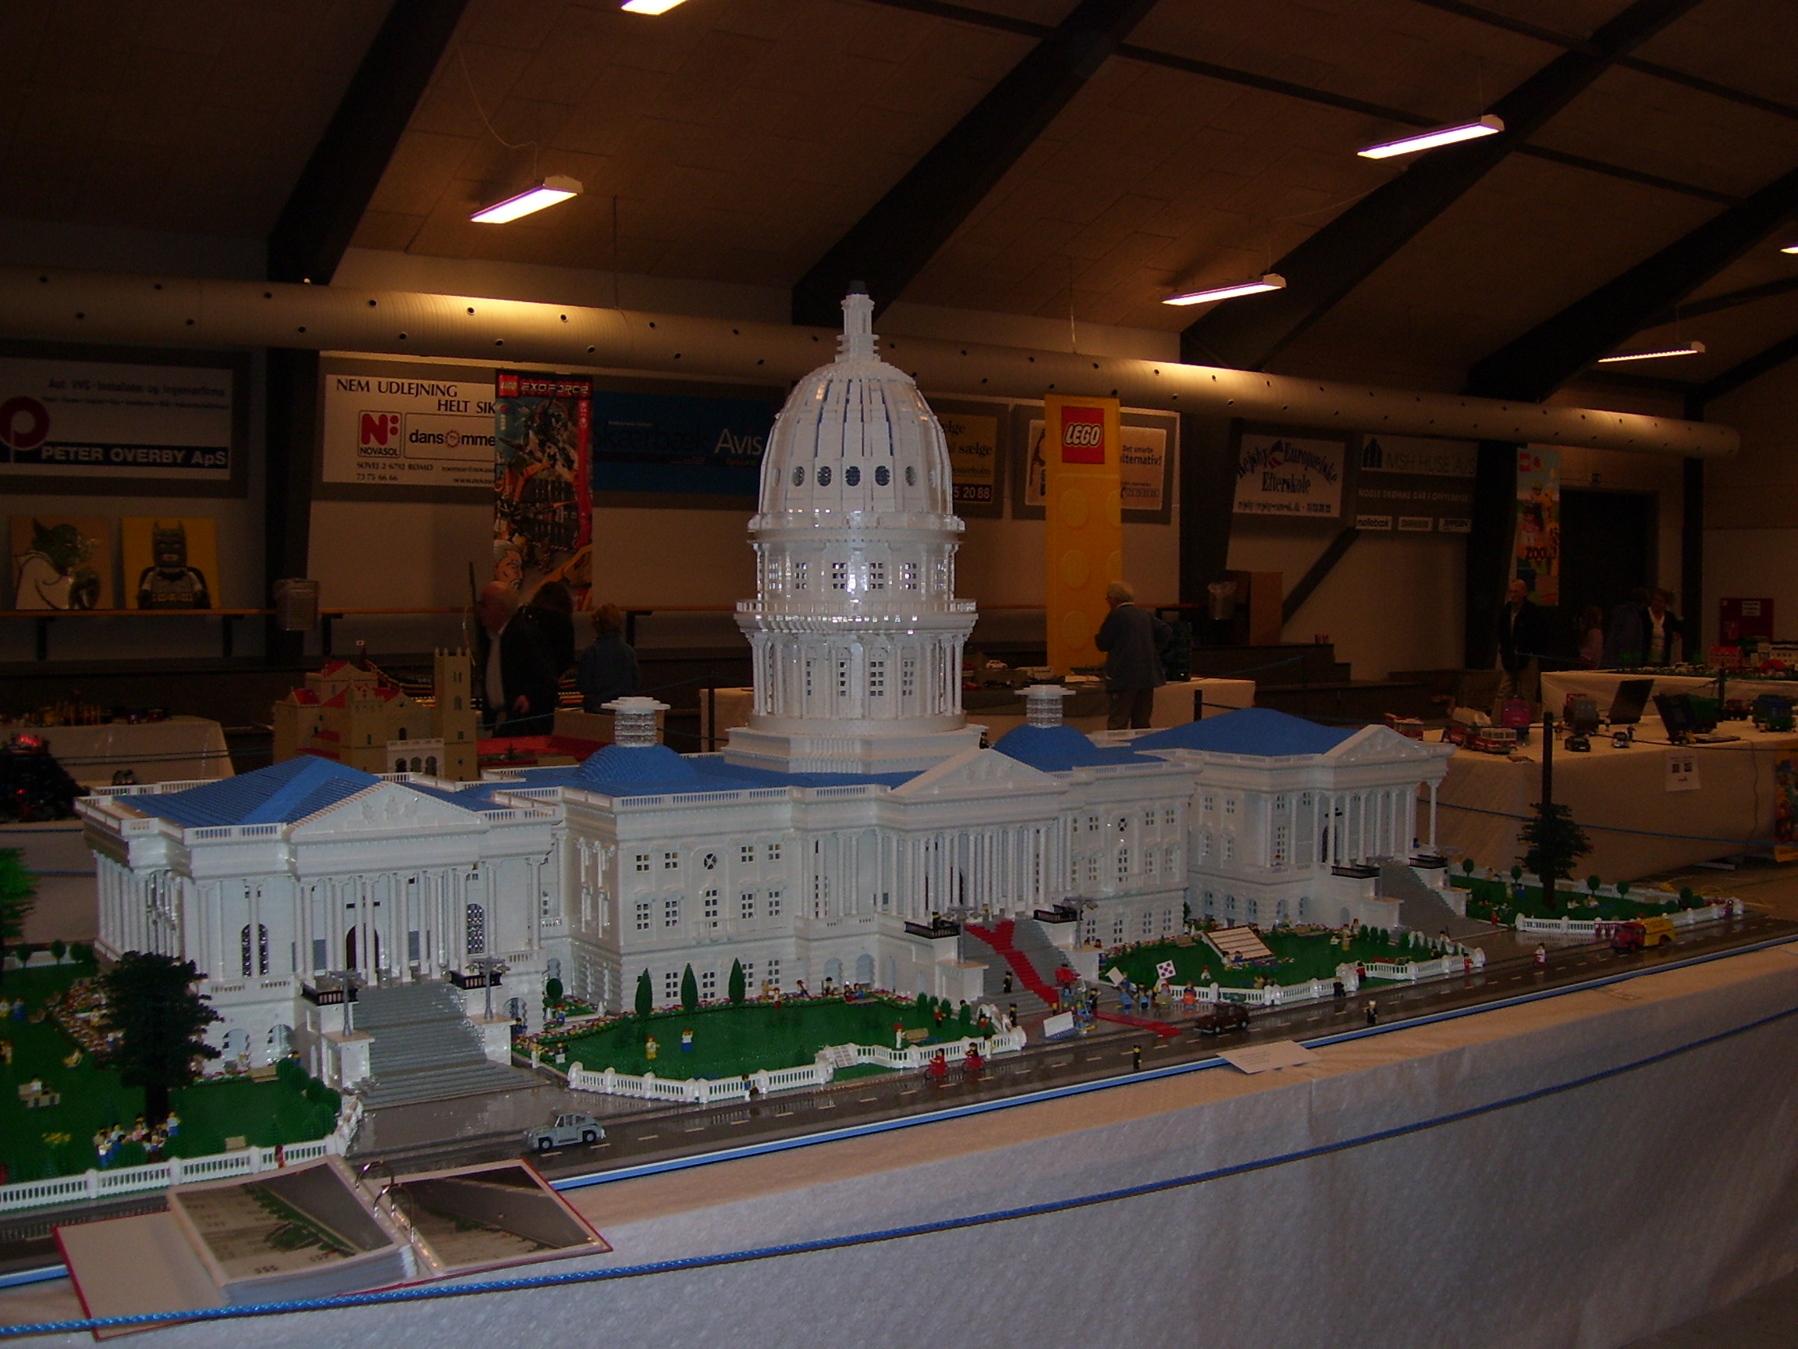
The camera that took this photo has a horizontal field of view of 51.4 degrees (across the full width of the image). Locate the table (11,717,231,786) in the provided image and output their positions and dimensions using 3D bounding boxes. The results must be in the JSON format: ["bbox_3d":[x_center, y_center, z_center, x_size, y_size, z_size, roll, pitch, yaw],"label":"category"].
[{"bbox_3d":[-5.353,0.675,12.094,1.800,0.730,0.800,-2,3,-35],"label":"table"}]

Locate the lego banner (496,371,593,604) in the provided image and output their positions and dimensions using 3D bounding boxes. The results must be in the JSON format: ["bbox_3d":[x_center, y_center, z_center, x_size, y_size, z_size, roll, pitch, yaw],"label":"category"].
[{"bbox_3d":[-3.431,-1.782,18.102,1.018,2.270,0.020,-2,3,-38],"label":"lego banner"}]

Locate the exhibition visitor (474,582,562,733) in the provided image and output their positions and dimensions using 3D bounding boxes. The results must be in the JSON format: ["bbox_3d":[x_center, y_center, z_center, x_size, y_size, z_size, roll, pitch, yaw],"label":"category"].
[{"bbox_3d":[-2.182,0.282,10.725,0.450,1.670,0.520,-1,3,-25],"label":"exhibition visitor"}]

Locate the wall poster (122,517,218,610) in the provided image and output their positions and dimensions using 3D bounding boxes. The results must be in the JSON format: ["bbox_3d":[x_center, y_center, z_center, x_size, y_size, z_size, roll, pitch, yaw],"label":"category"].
[{"bbox_3d":[-5.979,-0.907,15.350,0.750,0.750,0.030,-2,-5,-35],"label":"wall poster"}]

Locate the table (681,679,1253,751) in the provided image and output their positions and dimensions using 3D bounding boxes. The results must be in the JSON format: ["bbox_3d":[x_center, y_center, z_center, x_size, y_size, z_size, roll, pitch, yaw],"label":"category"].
[{"bbox_3d":[0.888,0.472,17.462,5.200,0.730,1.500,-2,3,-35],"label":"table"}]

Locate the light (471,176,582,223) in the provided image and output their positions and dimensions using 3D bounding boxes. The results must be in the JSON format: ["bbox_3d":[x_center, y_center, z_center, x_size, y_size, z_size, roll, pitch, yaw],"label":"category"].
[{"bbox_3d":[-2.352,-2.963,11.695,0.240,0.085,1.180,-2,3,-38],"label":"light"}]

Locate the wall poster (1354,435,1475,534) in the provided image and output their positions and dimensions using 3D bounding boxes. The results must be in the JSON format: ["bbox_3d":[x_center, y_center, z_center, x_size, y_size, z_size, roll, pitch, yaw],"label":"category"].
[{"bbox_3d":[6.671,-2.453,24.100,2.350,1.220,0.040,-2,7,-35],"label":"wall poster"}]

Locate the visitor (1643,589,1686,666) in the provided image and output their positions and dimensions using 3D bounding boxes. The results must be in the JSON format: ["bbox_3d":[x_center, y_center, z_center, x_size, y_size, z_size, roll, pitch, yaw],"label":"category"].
[{"bbox_3d":[8.999,-0.194,22.019,0.520,1.680,0.360,1,2,18],"label":"visitor"}]

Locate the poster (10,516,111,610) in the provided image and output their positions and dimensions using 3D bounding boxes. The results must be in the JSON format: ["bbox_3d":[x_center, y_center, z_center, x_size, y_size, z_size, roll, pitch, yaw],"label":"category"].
[{"bbox_3d":[-6.682,-0.886,14.900,0.750,0.750,0.030,-2,-5,-35],"label":"poster"}]

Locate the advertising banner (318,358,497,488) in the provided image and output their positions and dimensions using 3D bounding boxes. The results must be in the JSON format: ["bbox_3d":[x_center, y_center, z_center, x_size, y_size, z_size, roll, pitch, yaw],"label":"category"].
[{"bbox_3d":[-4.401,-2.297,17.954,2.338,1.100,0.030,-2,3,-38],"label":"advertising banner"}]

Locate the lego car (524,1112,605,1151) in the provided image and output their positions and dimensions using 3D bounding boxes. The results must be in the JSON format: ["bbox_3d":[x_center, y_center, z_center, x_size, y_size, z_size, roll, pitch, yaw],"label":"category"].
[{"bbox_3d":[-0.512,0.692,2.860,0.125,0.046,0.050,-2,3,-33],"label":"lego car"}]

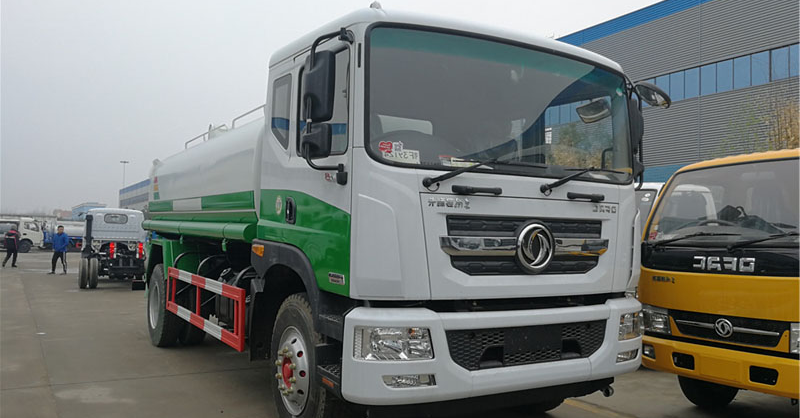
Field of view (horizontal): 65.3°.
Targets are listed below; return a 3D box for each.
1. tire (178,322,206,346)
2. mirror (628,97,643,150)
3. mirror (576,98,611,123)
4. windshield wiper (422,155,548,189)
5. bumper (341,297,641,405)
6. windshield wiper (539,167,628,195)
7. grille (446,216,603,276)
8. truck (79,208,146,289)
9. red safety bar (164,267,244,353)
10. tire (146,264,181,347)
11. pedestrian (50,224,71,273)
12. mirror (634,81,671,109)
[{"bbox_3d":[-2.726,1.233,8.109,0.270,1.040,1.040,3,-3,-31],"label":"tire"},{"bbox_3d":[1.806,-0.641,4.814,0.200,0.410,0.110,3,-3,-32],"label":"mirror"},{"bbox_3d":[1.605,-0.806,5.134,0.310,0.190,0.080,-1,22,42],"label":"mirror"},{"bbox_3d":[0.560,-0.202,3.819,0.970,0.190,0.100,3,-3,-31],"label":"windshield wiper"},{"bbox_3d":[0.738,0.855,3.966,2.290,0.510,0.410,3,-3,-32],"label":"bumper"},{"bbox_3d":[1.285,-0.175,4.288,0.850,0.210,0.120,3,-3,-32],"label":"windshield wiper"},{"bbox_3d":[0.823,0.250,3.967,1.310,0.360,0.100,3,-3,-31],"label":"grille"},{"bbox_3d":[-7.948,1.008,17.614,1.950,2.140,5.000,3,-3,-31],"label":"truck"},{"bbox_3d":[-1.956,0.915,6.118,0.060,0.510,2.880,3,-3,-31],"label":"red safety bar"},{"bbox_3d":[-2.964,1.198,7.862,0.280,1.040,1.040,3,-3,-32],"label":"tire"},{"bbox_3d":[-11.568,1.400,21.200,0.580,1.660,0.500,1,-2,9],"label":"pedestrian"},{"bbox_3d":[1.918,-0.860,4.736,0.280,0.210,0.160,1,-2,-3],"label":"mirror"}]

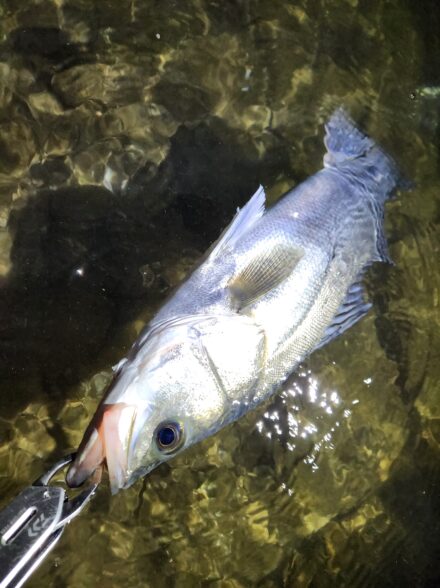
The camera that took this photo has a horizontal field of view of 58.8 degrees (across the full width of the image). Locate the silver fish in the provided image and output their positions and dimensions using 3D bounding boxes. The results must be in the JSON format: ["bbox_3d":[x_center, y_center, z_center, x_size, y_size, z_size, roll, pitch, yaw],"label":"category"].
[{"bbox_3d":[0.074,-0.035,0.414,0.148,0.070,0.540,39,56,4],"label":"silver fish"}]

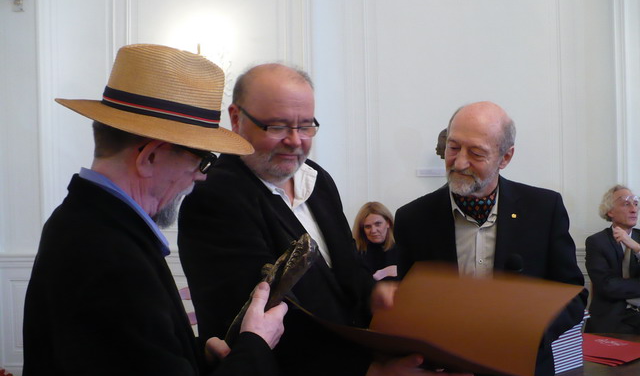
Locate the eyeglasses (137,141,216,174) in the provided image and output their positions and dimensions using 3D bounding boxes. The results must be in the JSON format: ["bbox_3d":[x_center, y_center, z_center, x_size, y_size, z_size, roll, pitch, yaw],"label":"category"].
[{"bbox_3d":[-0.278,-0.053,1.265,0.143,0.045,0.140,13,-5,-21],"label":"eyeglasses"}]

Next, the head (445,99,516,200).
[{"bbox_3d":[0.411,-0.101,1.740,0.170,0.250,0.210,9,19,32],"label":"head"}]

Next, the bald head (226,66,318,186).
[{"bbox_3d":[-0.097,-0.132,1.400,0.175,0.255,0.215,0,22,-35],"label":"bald head"}]

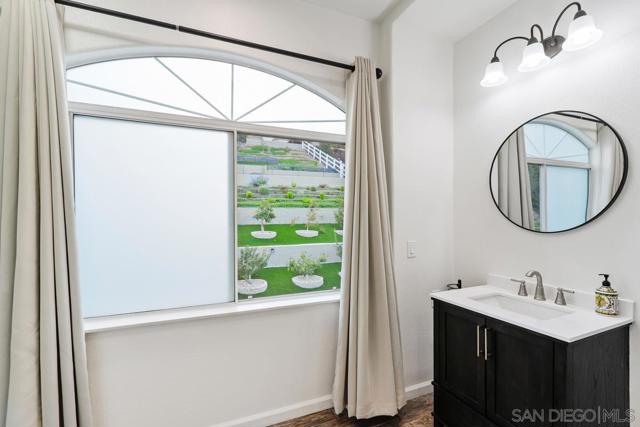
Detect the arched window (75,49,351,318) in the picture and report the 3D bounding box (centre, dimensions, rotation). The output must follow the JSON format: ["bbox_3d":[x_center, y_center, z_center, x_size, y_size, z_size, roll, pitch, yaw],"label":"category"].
[{"bbox_3d":[-0.616,-0.215,1.989,1.850,1.669,0.100,0,-1,-22],"label":"arched window"}]

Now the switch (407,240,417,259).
[{"bbox_3d":[0.710,0.280,2.182,0.074,0.120,0.012,0,-1,-22],"label":"switch"}]

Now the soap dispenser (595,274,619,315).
[{"bbox_3d":[1.421,0.401,1.409,0.083,0.180,0.083,0,-1,-6],"label":"soap dispenser"}]

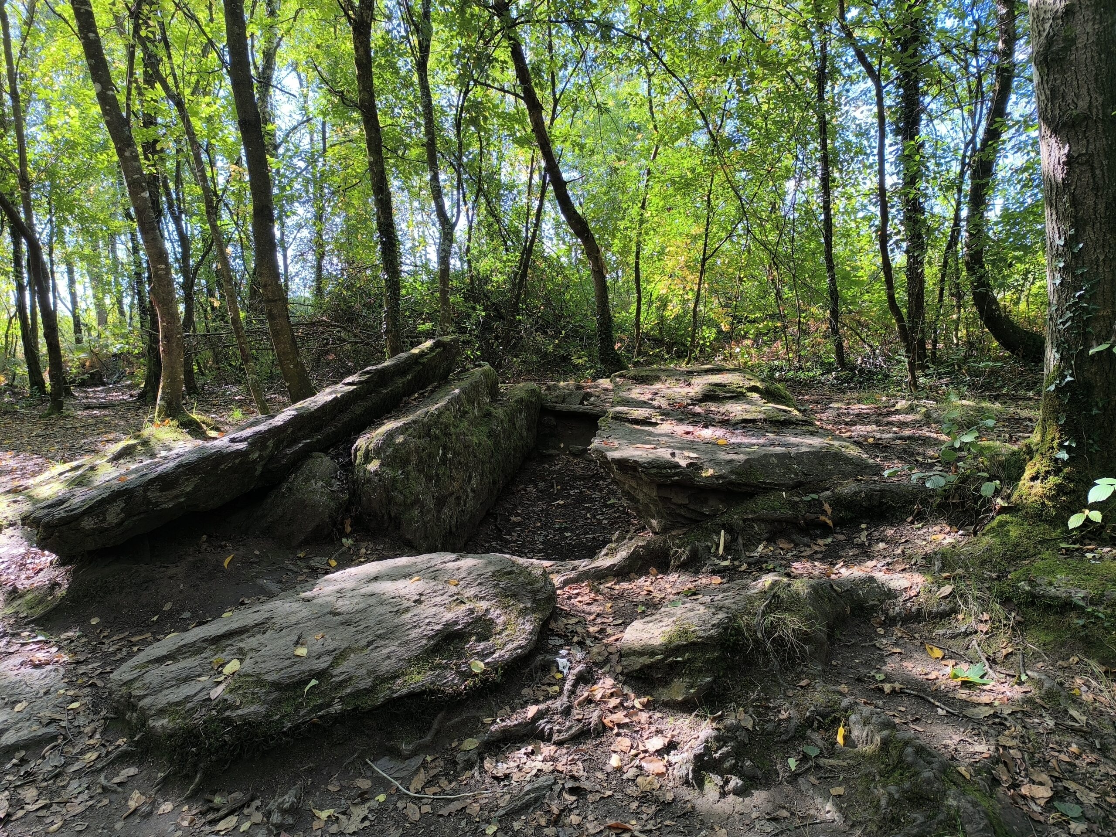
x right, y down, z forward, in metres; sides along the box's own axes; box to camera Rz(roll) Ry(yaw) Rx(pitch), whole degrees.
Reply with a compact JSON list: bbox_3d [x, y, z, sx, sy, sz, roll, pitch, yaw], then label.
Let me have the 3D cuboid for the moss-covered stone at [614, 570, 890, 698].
[{"bbox_3d":[0.880,0.846,3.183,1.280,0.260,0.550,-5,11,-27],"label":"moss-covered stone"}]

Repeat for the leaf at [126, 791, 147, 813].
[{"bbox_3d":[-1.319,1.199,2.320,0.060,0.018,0.075,-3,7,-25],"label":"leaf"}]

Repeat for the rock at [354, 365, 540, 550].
[{"bbox_3d":[-0.700,0.141,5.701,0.760,0.830,2.400,2,10,10],"label":"rock"}]

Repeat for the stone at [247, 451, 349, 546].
[{"bbox_3d":[-1.630,0.467,4.722,0.580,0.500,0.420,-3,10,-15],"label":"stone"}]

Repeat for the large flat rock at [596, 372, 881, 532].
[{"bbox_3d":[1.220,0.157,6.152,1.950,0.920,2.300,0,6,0],"label":"large flat rock"}]

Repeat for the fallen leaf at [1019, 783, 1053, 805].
[{"bbox_3d":[1.482,1.164,2.300,0.095,0.020,0.070,2,6,20],"label":"fallen leaf"}]

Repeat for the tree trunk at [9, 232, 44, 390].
[{"bbox_3d":[-10.021,-2.025,14.000,0.240,3.110,0.240,-9,0,1],"label":"tree trunk"}]

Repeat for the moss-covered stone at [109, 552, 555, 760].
[{"bbox_3d":[-0.780,0.838,3.111,1.750,0.330,1.020,-7,12,-37],"label":"moss-covered stone"}]

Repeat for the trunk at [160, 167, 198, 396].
[{"bbox_3d":[-5.320,-1.868,10.435,0.400,3.200,0.320,0,9,0],"label":"trunk"}]

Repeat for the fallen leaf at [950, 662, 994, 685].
[{"bbox_3d":[1.670,1.030,3.000,0.160,0.045,0.110,2,6,20],"label":"fallen leaf"}]

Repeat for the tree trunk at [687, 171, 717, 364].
[{"bbox_3d":[2.440,-2.586,12.545,0.440,3.200,0.300,0,9,0],"label":"tree trunk"}]

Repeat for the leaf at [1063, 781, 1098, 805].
[{"bbox_3d":[1.435,1.023,2.037,0.055,0.020,0.100,-8,12,-39],"label":"leaf"}]

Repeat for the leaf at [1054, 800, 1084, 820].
[{"bbox_3d":[1.549,1.189,2.250,0.095,0.018,0.060,4,7,30],"label":"leaf"}]

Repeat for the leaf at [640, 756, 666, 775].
[{"bbox_3d":[0.314,1.145,2.450,0.080,0.020,0.080,0,6,0],"label":"leaf"}]

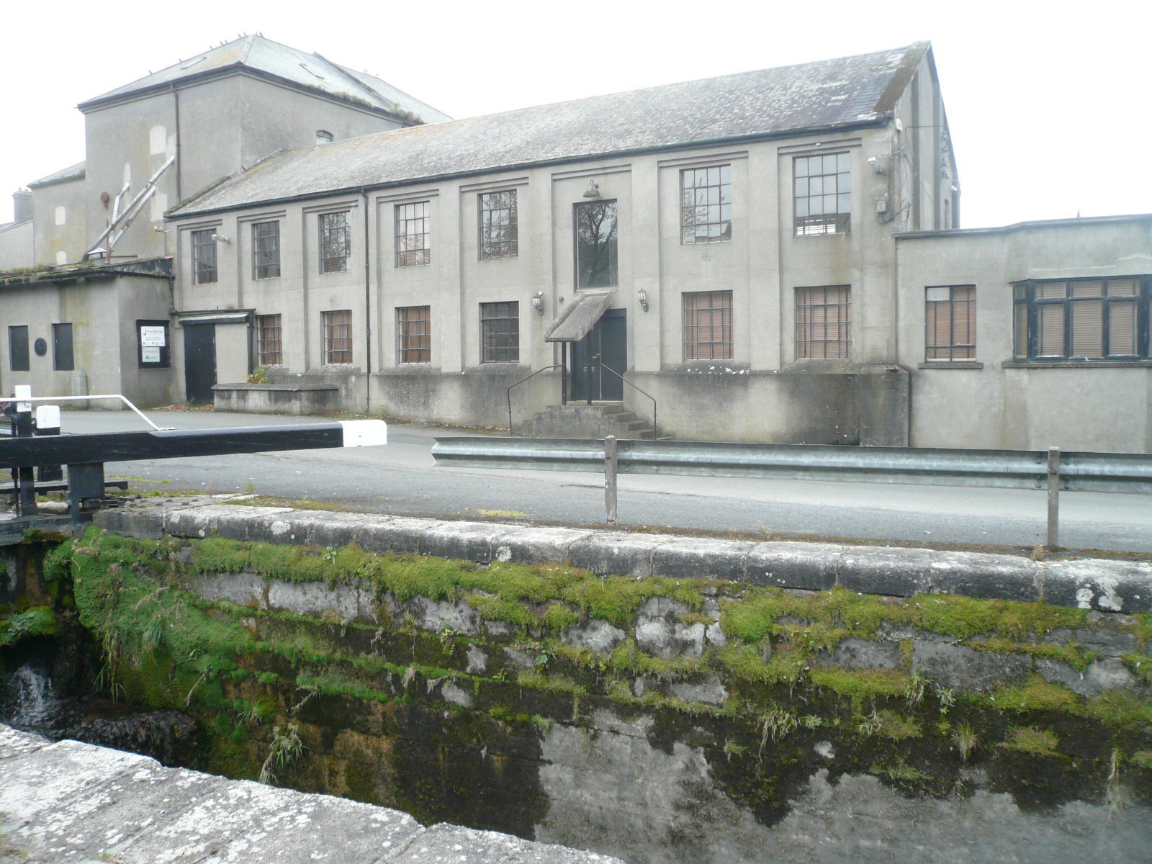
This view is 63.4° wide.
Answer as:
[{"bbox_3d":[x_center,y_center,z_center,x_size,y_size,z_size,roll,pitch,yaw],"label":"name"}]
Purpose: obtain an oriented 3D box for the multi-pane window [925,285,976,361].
[{"bbox_3d":[7.001,-2.017,17.399,0.890,1.420,0.120,2,5,30],"label":"multi-pane window"}]

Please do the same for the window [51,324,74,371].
[{"bbox_3d":[-15.401,-2.562,28.130,1.020,1.420,0.120,2,5,30],"label":"window"}]

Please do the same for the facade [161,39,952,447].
[{"bbox_3d":[-1.144,-4.544,25.895,21.350,8.670,7.800,2,5,30],"label":"facade"}]

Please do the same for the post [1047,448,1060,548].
[{"bbox_3d":[3.869,0.529,7.550,0.088,0.820,0.095,1,4,22],"label":"post"}]

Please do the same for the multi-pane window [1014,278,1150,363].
[{"bbox_3d":[8.760,-1.950,16.116,2.240,1.470,0.350,2,5,30],"label":"multi-pane window"}]

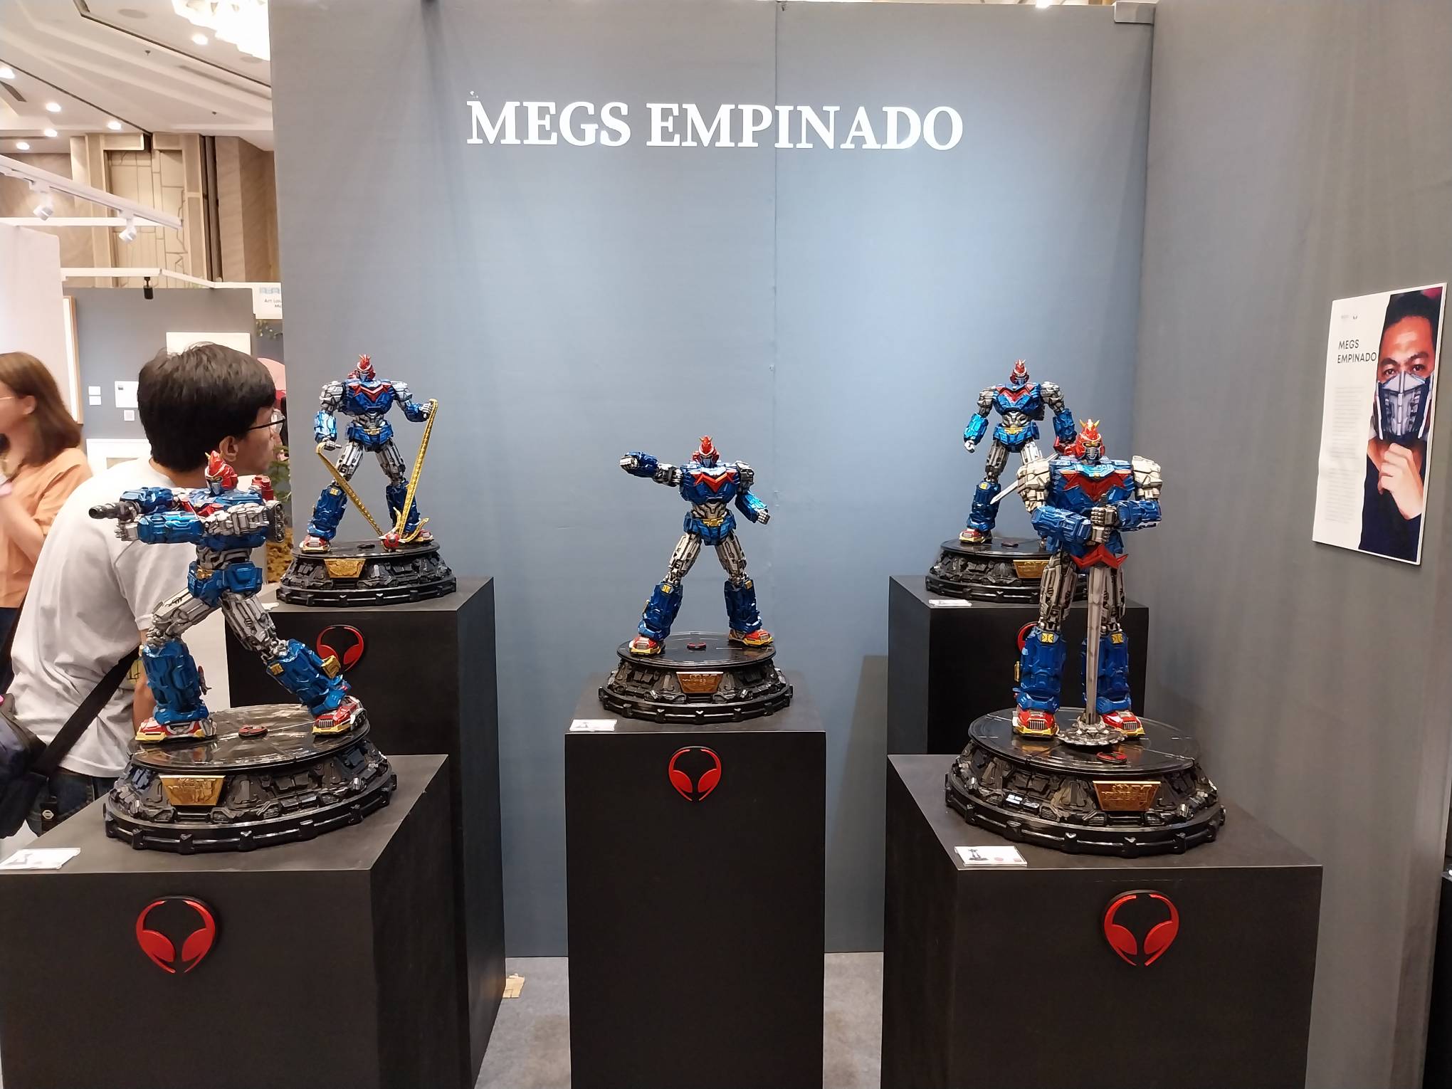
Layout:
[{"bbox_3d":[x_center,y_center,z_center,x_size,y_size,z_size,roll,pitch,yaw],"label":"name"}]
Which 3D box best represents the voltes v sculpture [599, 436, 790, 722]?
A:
[{"bbox_3d":[-0.057,0.046,2.113,0.380,0.510,0.375,0,7,-2],"label":"voltes v sculpture"}]

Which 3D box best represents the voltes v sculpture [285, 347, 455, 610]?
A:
[{"bbox_3d":[-0.793,-0.153,2.394,0.380,0.520,0.375,0,7,0],"label":"voltes v sculpture"}]

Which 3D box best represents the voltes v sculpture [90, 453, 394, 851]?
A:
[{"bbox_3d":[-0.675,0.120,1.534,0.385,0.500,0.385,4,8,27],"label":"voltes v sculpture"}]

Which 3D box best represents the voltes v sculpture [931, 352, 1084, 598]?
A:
[{"bbox_3d":[0.648,-0.156,2.447,0.380,0.520,0.375,0,7,0],"label":"voltes v sculpture"}]

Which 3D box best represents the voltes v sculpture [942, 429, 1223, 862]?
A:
[{"bbox_3d":[0.507,0.103,1.527,0.380,0.540,0.380,0,7,0],"label":"voltes v sculpture"}]

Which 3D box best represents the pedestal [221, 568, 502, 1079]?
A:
[{"bbox_3d":[-0.778,0.633,2.470,0.455,1.058,0.450,0,7,-2],"label":"pedestal"}]

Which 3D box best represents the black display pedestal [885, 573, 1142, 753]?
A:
[{"bbox_3d":[0.637,0.629,2.525,0.455,1.058,0.450,0,7,-2],"label":"black display pedestal"}]

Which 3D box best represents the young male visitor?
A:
[{"bbox_3d":[-1.062,0.426,1.996,0.480,1.580,0.420,5,8,35],"label":"young male visitor"}]

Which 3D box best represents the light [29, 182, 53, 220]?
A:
[{"bbox_3d":[-2.954,-1.481,4.707,0.090,0.160,0.080,0,7,0],"label":"light"}]

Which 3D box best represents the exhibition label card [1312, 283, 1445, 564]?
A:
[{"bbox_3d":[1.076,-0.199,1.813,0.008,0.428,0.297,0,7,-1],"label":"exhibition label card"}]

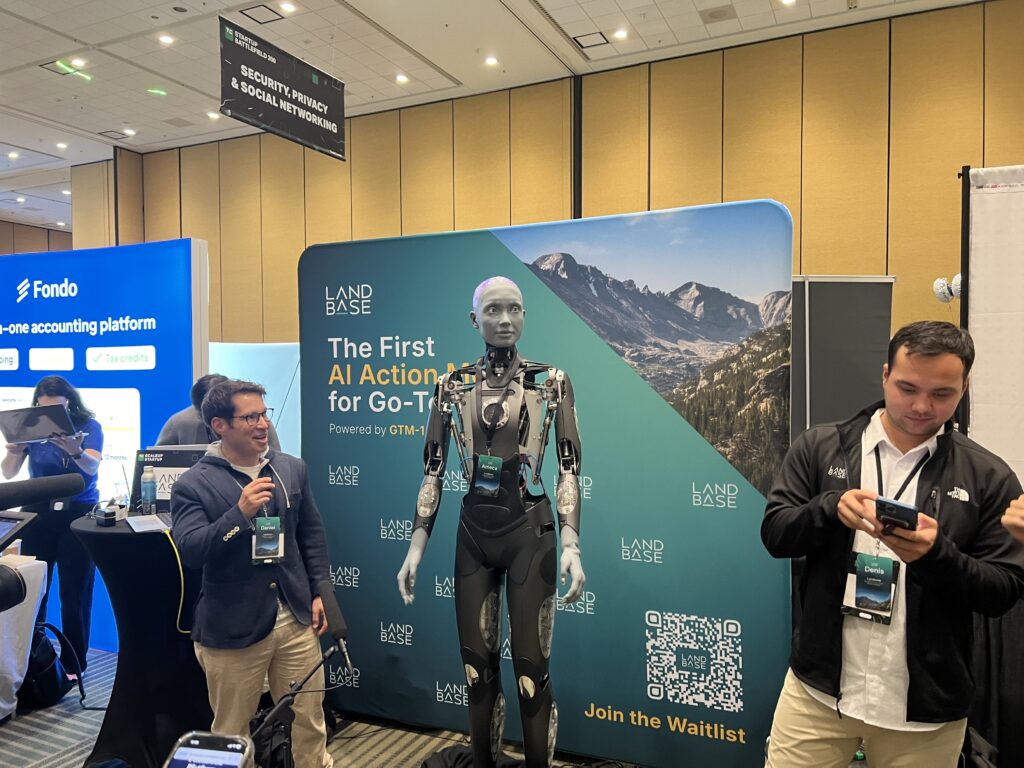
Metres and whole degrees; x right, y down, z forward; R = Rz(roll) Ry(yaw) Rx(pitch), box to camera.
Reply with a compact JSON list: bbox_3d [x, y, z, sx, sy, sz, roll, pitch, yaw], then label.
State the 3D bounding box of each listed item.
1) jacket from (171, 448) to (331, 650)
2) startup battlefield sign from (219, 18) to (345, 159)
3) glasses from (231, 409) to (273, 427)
[{"bbox_3d":[-0.904,0.562,2.660,0.510,0.690,0.340,-1,1,-41],"label":"jacket"},{"bbox_3d":[-3.543,-4.571,12.220,0.040,1.342,2.850,0,1,25],"label":"startup battlefield sign"},{"bbox_3d":[-0.919,0.114,2.648,0.145,0.045,0.140,0,12,24],"label":"glasses"}]

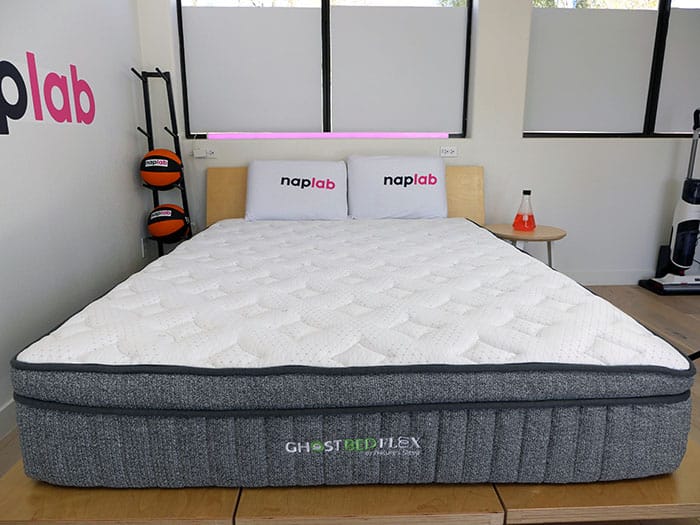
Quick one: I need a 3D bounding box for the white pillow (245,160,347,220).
[{"bbox_3d":[-0.311,-0.426,2.872,0.590,0.375,0.140,-1,3,-5],"label":"white pillow"}]

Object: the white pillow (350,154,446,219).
[{"bbox_3d":[0.282,-0.445,2.886,0.580,0.380,0.140,-1,3,-4],"label":"white pillow"}]

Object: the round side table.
[{"bbox_3d":[1.097,0.020,3.091,0.475,0.460,0.475,0,15,0],"label":"round side table"}]

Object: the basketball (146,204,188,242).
[{"bbox_3d":[-1.132,-0.241,3.023,0.238,0.238,0.238,0,15,-1],"label":"basketball"}]

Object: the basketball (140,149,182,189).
[{"bbox_3d":[-1.141,-0.566,2.938,0.238,0.238,0.238,0,15,-1],"label":"basketball"}]

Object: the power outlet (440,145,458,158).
[{"bbox_3d":[0.648,-0.726,3.168,0.114,0.072,0.012,0,15,-1],"label":"power outlet"}]

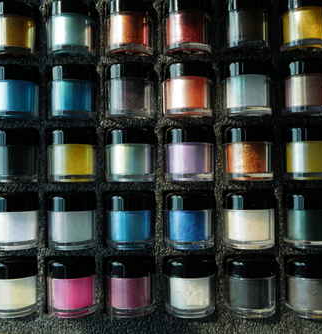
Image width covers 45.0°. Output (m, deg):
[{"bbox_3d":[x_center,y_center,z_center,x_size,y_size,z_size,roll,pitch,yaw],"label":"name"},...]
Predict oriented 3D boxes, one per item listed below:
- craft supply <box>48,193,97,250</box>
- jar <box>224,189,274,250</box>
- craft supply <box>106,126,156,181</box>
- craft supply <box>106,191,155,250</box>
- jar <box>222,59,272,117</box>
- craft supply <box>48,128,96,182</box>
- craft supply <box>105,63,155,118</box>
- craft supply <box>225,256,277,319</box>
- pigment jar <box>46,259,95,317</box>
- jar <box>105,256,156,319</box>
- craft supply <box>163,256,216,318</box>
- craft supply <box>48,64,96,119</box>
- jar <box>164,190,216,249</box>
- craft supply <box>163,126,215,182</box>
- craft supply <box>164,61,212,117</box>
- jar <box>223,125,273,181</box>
[{"bbox_3d":[-0.062,0.037,0.274,0.034,0.034,0.036,0,87,2],"label":"craft supply"},{"bbox_3d":[0.059,0.035,0.262,0.034,0.034,0.037,0,87,2],"label":"jar"},{"bbox_3d":[-0.021,-0.008,0.275,0.034,0.034,0.037,-1,88,2],"label":"craft supply"},{"bbox_3d":[-0.021,0.037,0.273,0.034,0.034,0.037,-1,88,2],"label":"craft supply"},{"bbox_3d":[0.059,-0.051,0.267,0.034,0.034,0.037,0,87,2],"label":"jar"},{"bbox_3d":[-0.060,-0.006,0.269,0.034,0.034,0.037,0,87,2],"label":"craft supply"},{"bbox_3d":[-0.021,-0.052,0.276,0.034,0.034,0.037,-1,88,2],"label":"craft supply"},{"bbox_3d":[0.061,0.080,0.268,0.034,0.034,0.037,-1,88,2],"label":"craft supply"},{"bbox_3d":[-0.061,0.081,0.273,0.034,0.034,0.037,-1,88,2],"label":"pigment jar"},{"bbox_3d":[-0.021,0.081,0.270,0.034,0.034,0.036,0,87,2],"label":"jar"},{"bbox_3d":[0.020,0.081,0.269,0.034,0.034,0.036,0,87,2],"label":"craft supply"},{"bbox_3d":[-0.063,-0.051,0.279,0.034,0.034,0.036,0,87,2],"label":"craft supply"},{"bbox_3d":[0.020,0.036,0.271,0.034,0.034,0.036,0,87,2],"label":"jar"},{"bbox_3d":[0.020,-0.008,0.274,0.034,0.034,0.036,0,87,2],"label":"craft supply"},{"bbox_3d":[0.018,-0.051,0.269,0.034,0.034,0.037,0,87,2],"label":"craft supply"},{"bbox_3d":[0.061,-0.009,0.272,0.034,0.034,0.036,0,87,2],"label":"jar"}]

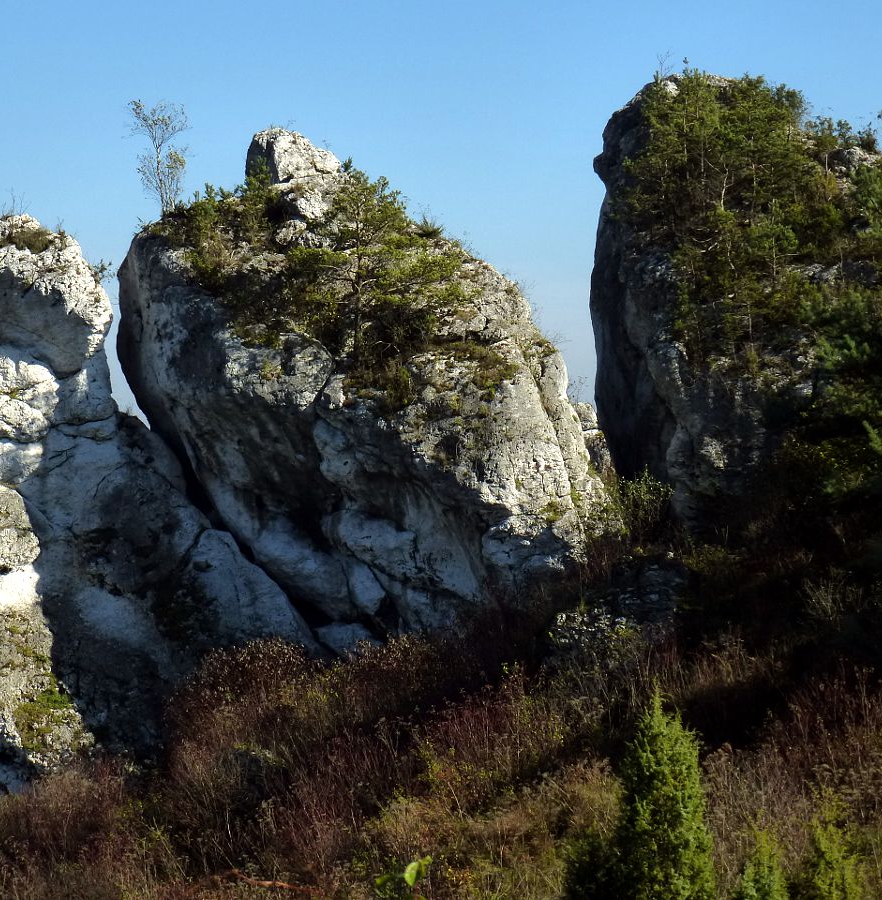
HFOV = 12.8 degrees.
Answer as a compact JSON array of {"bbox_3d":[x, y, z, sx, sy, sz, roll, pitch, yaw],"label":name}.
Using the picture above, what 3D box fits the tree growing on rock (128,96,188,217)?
[{"bbox_3d":[-5.174,-5.376,72.000,1.140,2.150,1.050,0,0,0],"label":"tree growing on rock"}]

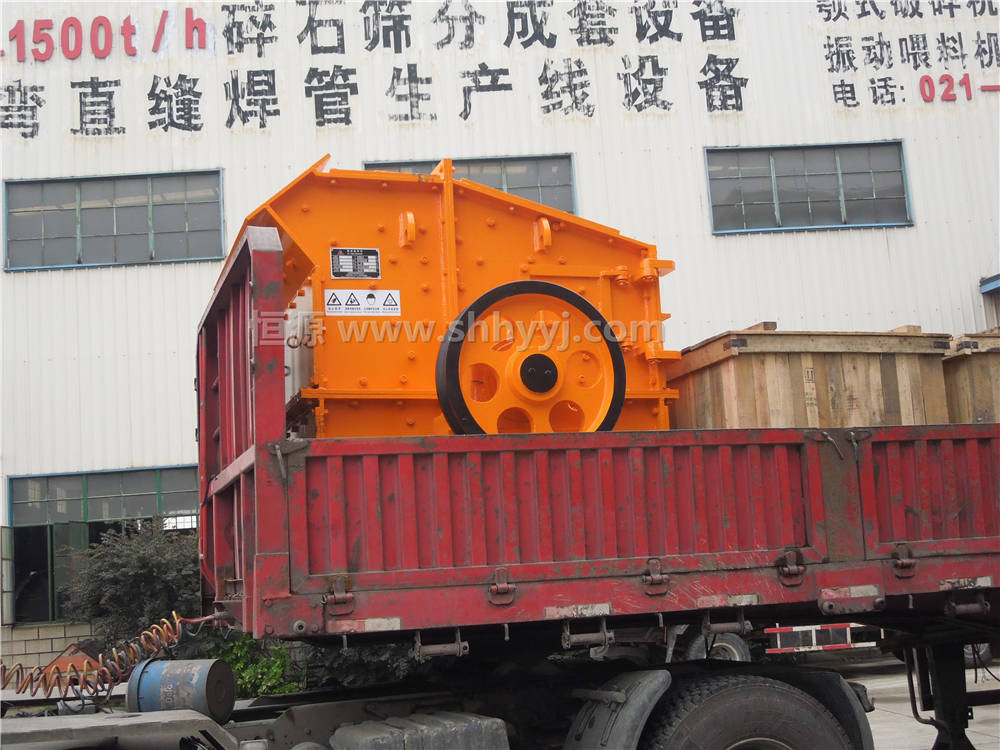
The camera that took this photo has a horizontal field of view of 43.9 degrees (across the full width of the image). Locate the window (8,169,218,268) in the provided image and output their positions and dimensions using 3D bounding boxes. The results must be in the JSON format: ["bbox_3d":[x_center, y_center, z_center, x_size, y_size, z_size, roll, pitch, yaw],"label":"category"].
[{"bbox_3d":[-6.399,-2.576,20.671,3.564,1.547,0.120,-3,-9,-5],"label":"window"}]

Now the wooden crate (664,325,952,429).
[{"bbox_3d":[1.612,0.466,7.079,1.363,1.240,1.400,0,-10,-20],"label":"wooden crate"}]

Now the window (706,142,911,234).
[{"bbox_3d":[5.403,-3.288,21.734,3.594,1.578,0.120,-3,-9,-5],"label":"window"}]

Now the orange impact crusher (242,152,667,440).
[{"bbox_3d":[-0.315,0.038,6.451,2.120,1.960,2.020,0,-8,-19],"label":"orange impact crusher"}]

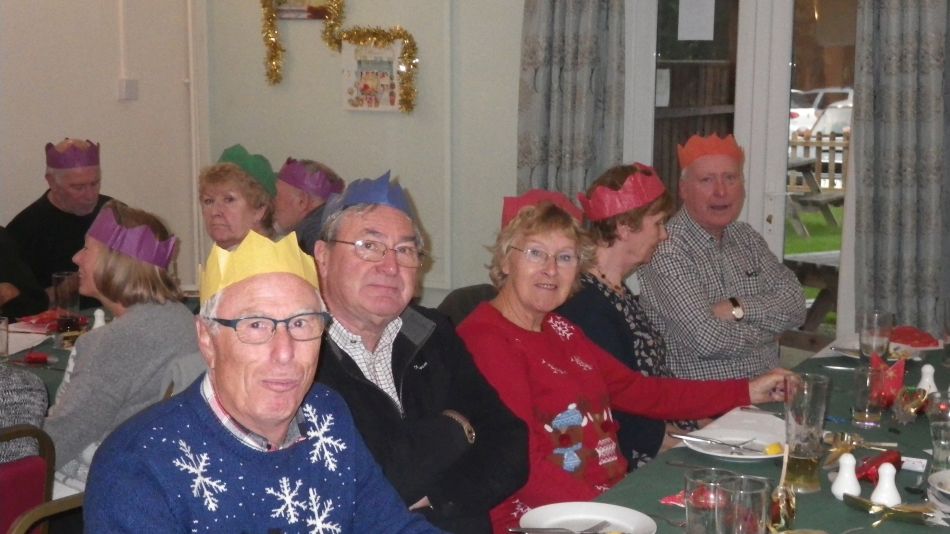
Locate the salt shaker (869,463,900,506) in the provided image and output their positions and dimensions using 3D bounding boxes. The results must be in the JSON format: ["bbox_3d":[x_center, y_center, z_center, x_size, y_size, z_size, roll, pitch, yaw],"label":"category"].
[{"bbox_3d":[0.704,0.368,2.192,0.050,0.074,0.050,0,8,0],"label":"salt shaker"}]

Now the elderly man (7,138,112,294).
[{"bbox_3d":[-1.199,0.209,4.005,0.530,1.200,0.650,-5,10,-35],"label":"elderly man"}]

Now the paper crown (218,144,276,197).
[{"bbox_3d":[-0.609,-0.260,3.500,0.165,0.110,0.175,24,-9,11],"label":"paper crown"}]

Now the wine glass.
[{"bbox_3d":[1.068,0.175,3.417,0.083,0.110,0.083,0,8,0],"label":"wine glass"}]

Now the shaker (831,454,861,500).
[{"bbox_3d":[0.647,0.361,2.230,0.050,0.075,0.050,0,8,0],"label":"shaker"}]

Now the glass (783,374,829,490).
[{"bbox_3d":[0.585,0.295,2.268,0.078,0.195,0.078,0,8,0],"label":"glass"}]

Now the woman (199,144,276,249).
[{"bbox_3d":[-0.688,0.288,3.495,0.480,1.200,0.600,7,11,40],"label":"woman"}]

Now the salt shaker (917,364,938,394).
[{"bbox_3d":[1.033,0.264,2.922,0.050,0.075,0.050,0,8,0],"label":"salt shaker"}]

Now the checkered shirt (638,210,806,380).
[{"bbox_3d":[0.650,0.113,3.369,0.470,0.530,0.310,-2,9,-17],"label":"checkered shirt"}]

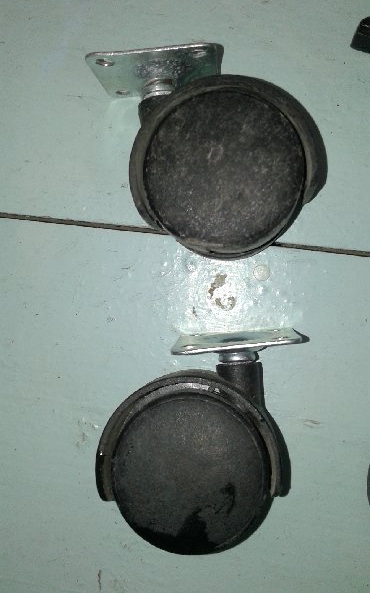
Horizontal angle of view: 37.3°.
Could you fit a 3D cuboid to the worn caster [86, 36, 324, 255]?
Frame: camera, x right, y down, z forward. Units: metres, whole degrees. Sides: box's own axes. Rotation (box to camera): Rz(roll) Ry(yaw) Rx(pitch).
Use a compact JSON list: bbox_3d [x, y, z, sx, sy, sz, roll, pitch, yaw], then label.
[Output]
[{"bbox_3d":[0.007,-0.042,0.177,0.067,0.042,0.060,-4,92,3],"label":"worn caster"}]

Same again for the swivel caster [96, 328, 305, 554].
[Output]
[{"bbox_3d":[0.006,0.045,0.177,0.067,0.042,0.060,-5,91,2],"label":"swivel caster"}]

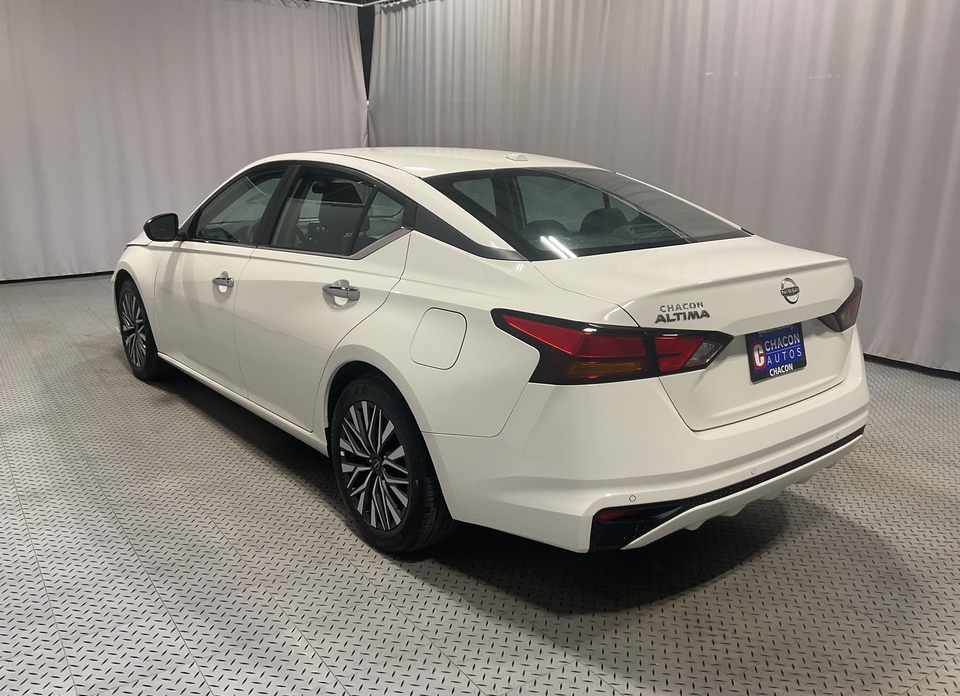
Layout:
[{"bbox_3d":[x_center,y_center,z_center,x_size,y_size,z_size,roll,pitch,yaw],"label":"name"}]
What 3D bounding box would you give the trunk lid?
[{"bbox_3d":[0.816,-0.082,2.714,1.340,0.480,0.610,-11,18,-38],"label":"trunk lid"}]

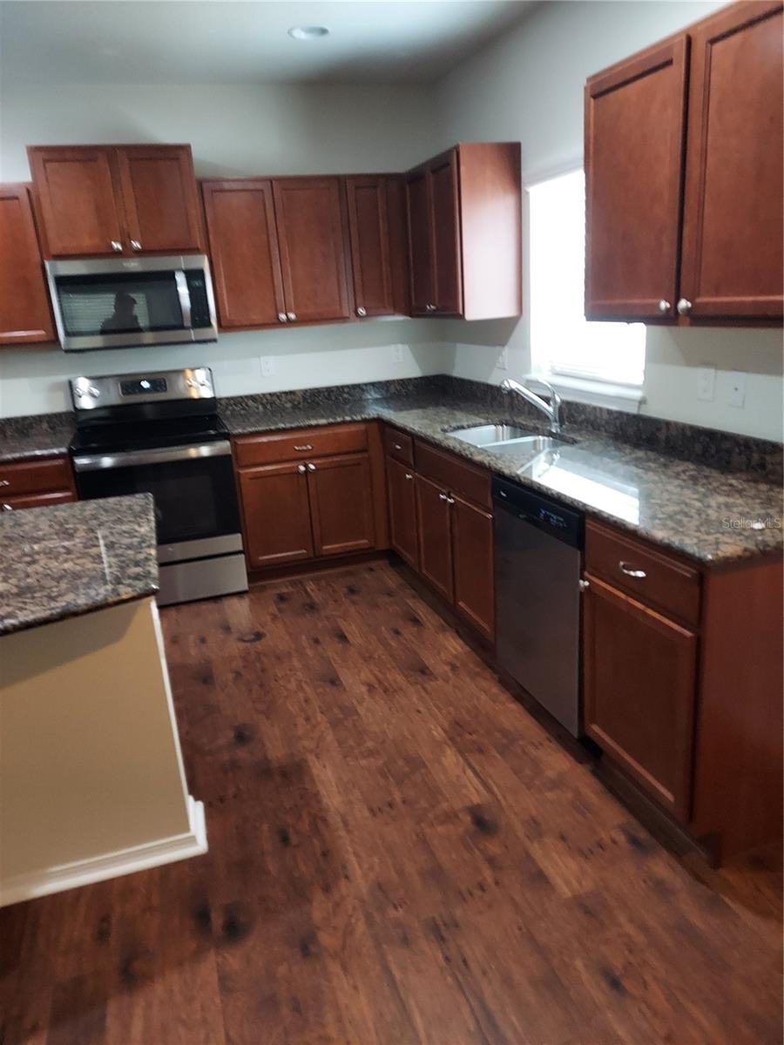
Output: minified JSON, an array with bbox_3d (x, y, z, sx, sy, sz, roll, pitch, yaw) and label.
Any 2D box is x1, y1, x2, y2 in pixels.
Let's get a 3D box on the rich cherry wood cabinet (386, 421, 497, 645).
[{"bbox_3d":[0.470,-0.050,3.684,0.625,0.790,1.400,-9,17,-16],"label":"rich cherry wood cabinet"}]

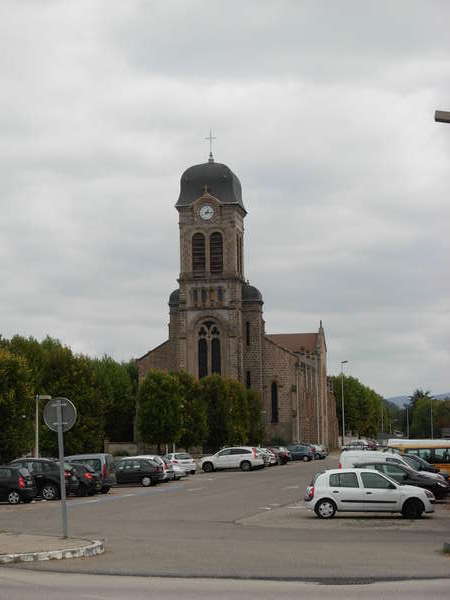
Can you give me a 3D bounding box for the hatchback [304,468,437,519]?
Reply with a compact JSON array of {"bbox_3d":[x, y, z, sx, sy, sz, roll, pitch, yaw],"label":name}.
[{"bbox_3d":[4.272,5.599,41.517,3.810,1.420,1.640,-1,-5,2],"label":"hatchback"}]

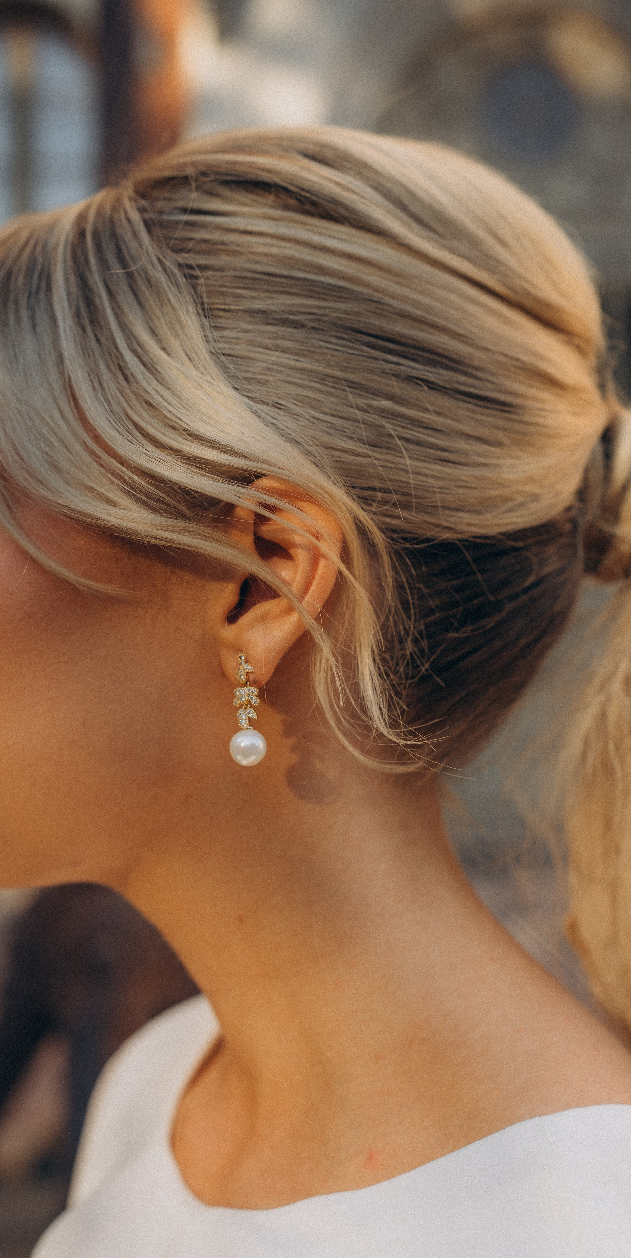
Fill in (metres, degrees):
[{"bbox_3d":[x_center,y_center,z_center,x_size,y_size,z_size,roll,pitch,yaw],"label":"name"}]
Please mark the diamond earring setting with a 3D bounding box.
[{"bbox_3d":[-0.019,0.023,0.345,0.011,0.032,0.011,0,-2,5],"label":"diamond earring setting"}]

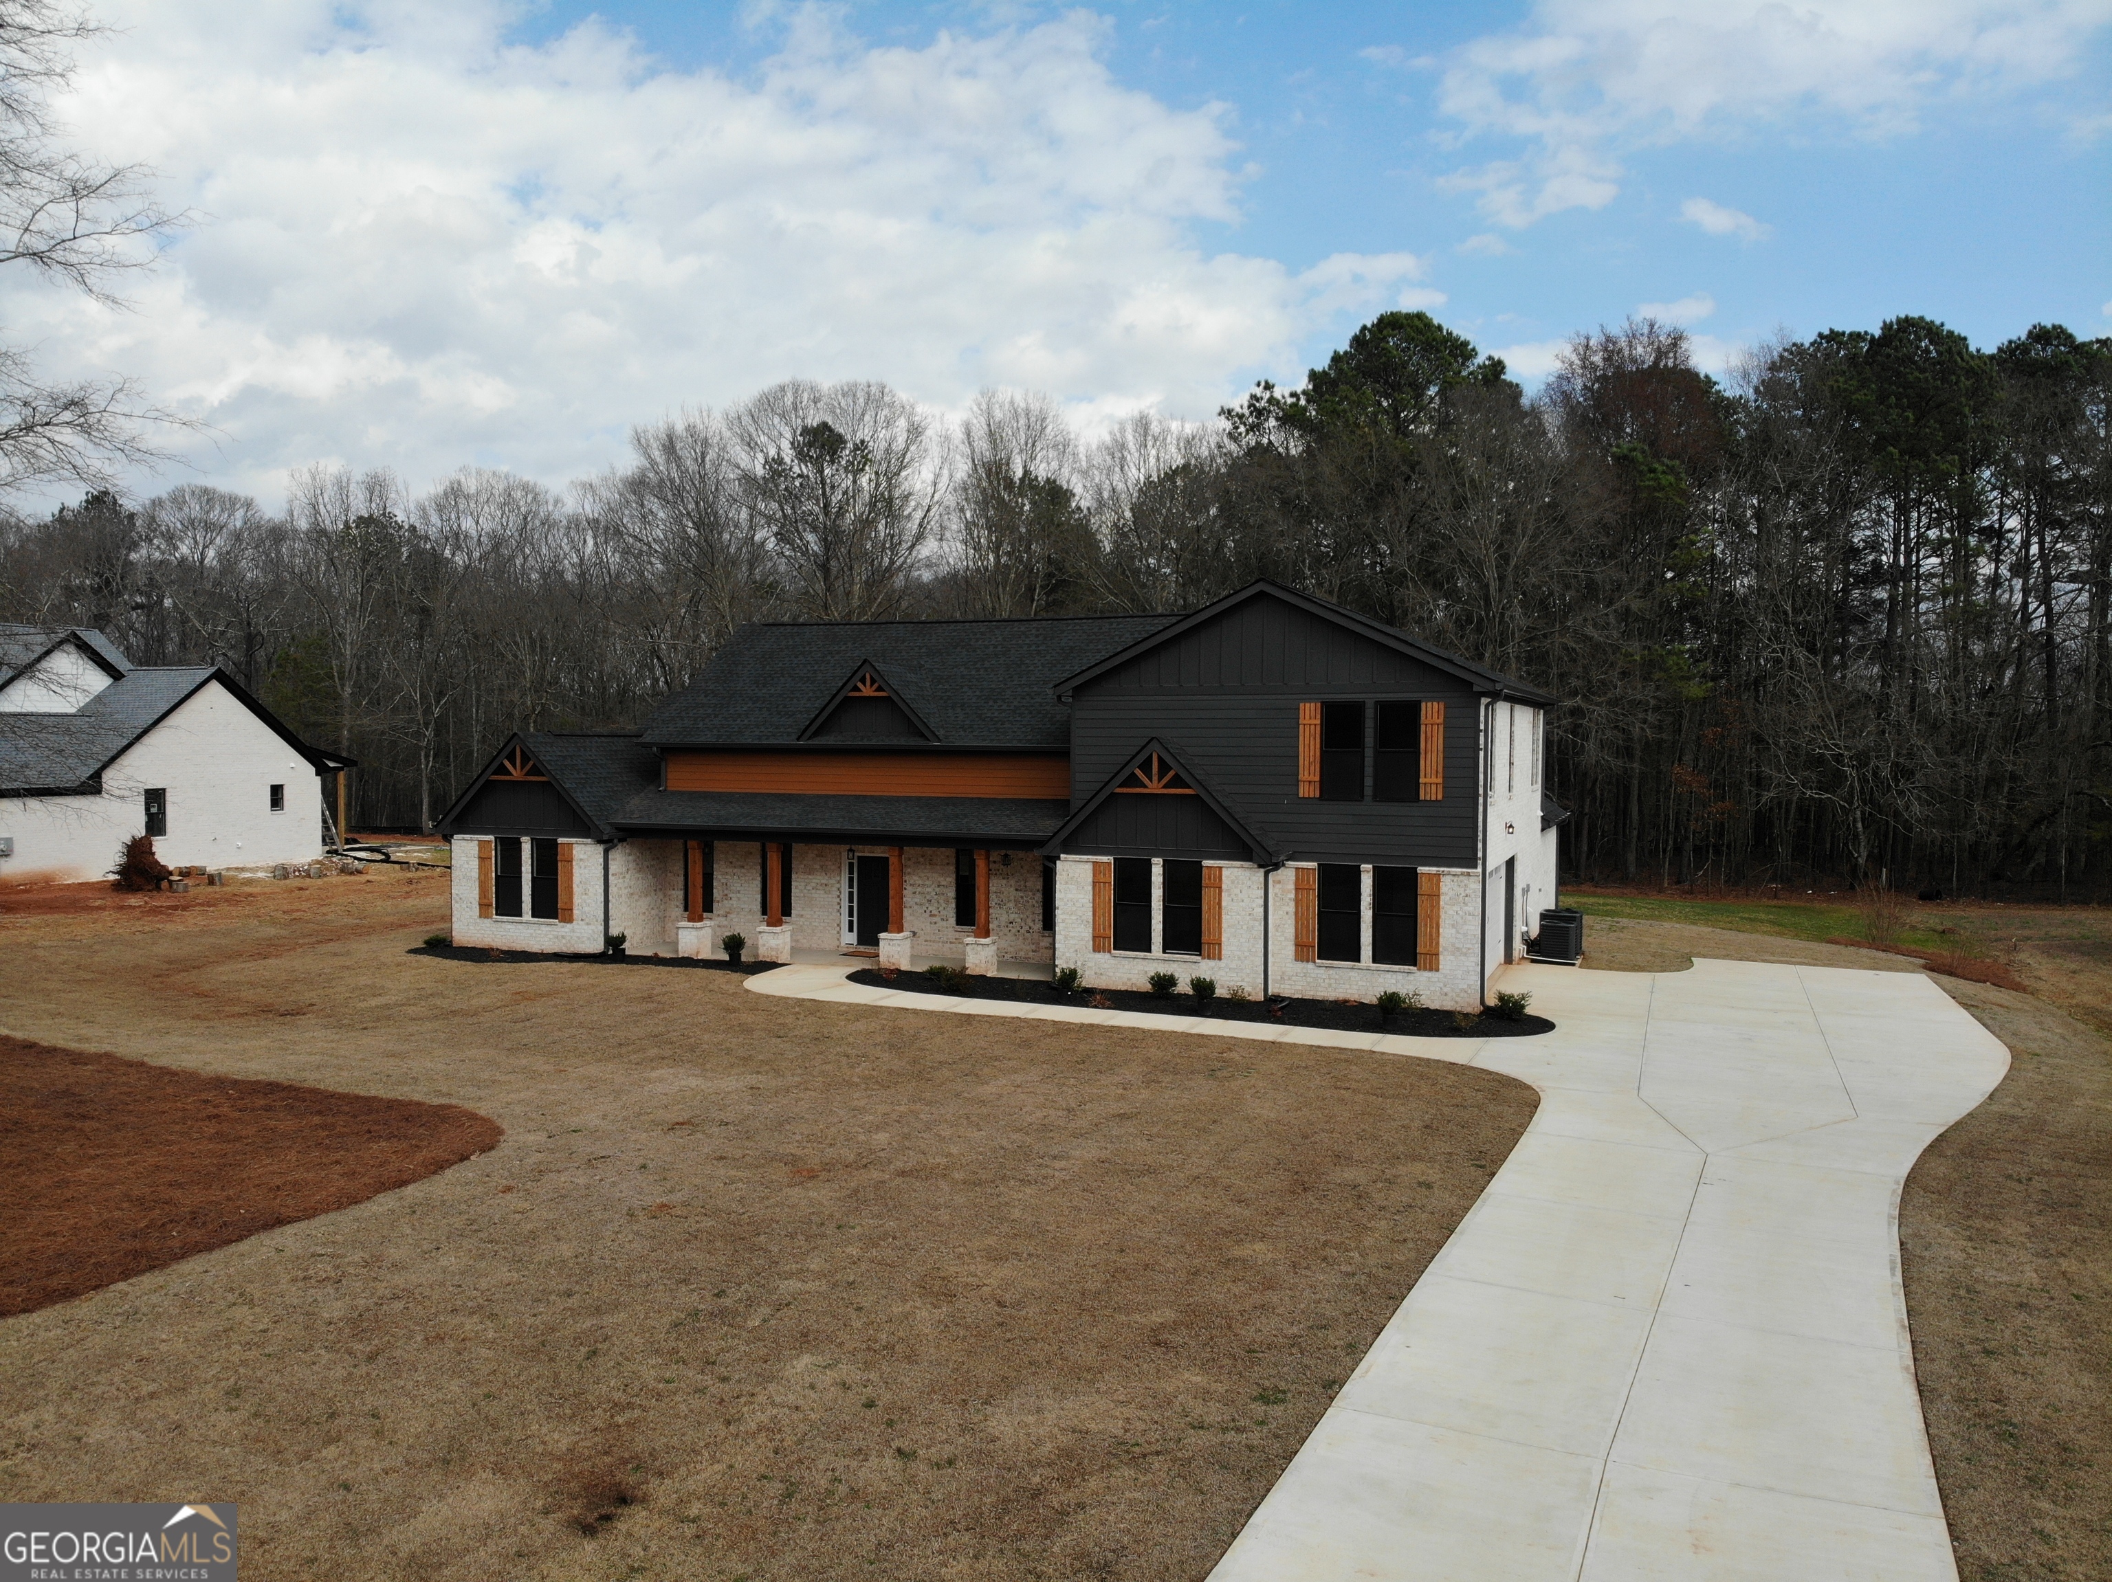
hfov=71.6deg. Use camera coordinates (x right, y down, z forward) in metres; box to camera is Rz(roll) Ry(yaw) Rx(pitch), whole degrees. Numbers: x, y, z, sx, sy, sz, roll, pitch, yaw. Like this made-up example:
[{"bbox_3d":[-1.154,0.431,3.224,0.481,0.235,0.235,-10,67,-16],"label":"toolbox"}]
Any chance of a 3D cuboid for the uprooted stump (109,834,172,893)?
[{"bbox_3d":[-28.012,2.098,44.788,1.689,1.783,1.536,-1,3,-32],"label":"uprooted stump"}]

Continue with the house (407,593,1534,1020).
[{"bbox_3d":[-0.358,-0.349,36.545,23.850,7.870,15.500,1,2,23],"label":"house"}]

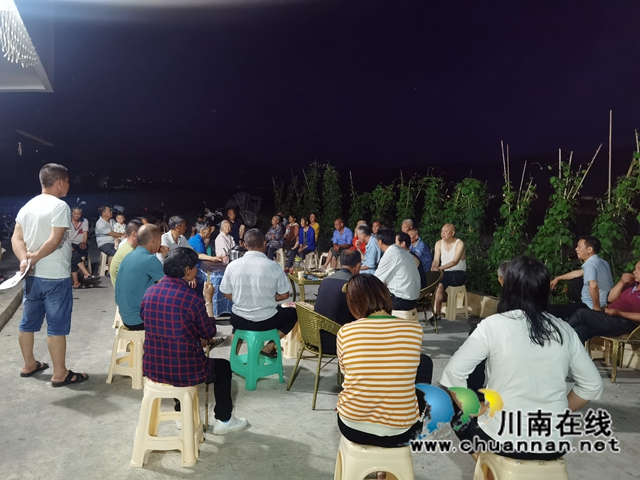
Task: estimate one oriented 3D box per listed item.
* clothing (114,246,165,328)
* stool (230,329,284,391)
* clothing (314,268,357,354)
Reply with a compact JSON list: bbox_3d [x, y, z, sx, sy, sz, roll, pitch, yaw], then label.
[{"bbox_3d":[-1.434,0.347,4.008,0.460,0.630,0.380,5,5,38],"label":"clothing"},{"bbox_3d":[-0.530,0.986,4.240,0.350,0.450,0.350,5,5,37],"label":"stool"},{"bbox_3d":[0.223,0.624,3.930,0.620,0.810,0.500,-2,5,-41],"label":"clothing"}]

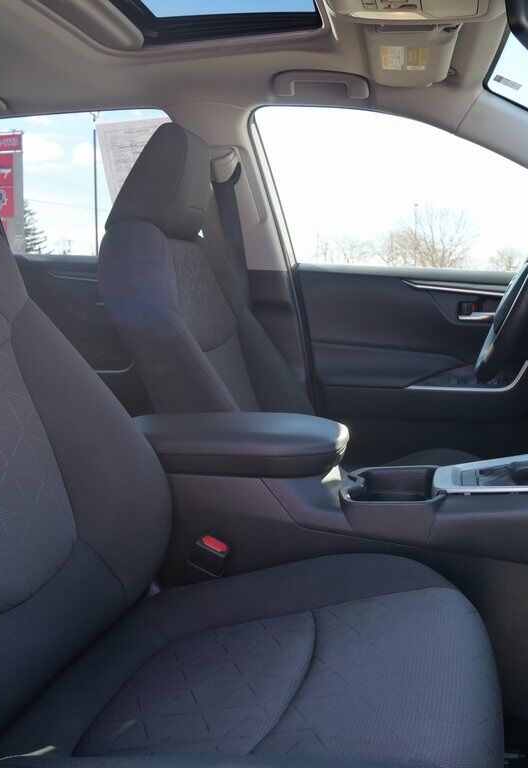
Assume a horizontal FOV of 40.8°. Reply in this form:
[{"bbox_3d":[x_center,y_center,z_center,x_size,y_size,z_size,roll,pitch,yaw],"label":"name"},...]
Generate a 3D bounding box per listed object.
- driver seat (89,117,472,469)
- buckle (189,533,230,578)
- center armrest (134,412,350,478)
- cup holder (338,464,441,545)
[{"bbox_3d":[0.074,-0.036,1.421,0.740,0.970,0.530,1,8,14],"label":"driver seat"},{"bbox_3d":[-0.075,0.242,0.962,0.043,0.052,0.026,23,12,10],"label":"buckle"},{"bbox_3d":[-0.055,0.087,1.086,0.375,0.068,0.200,1,8,14],"label":"center armrest"},{"bbox_3d":[0.188,0.178,1.027,0.135,0.080,0.200,1,8,14],"label":"cup holder"}]

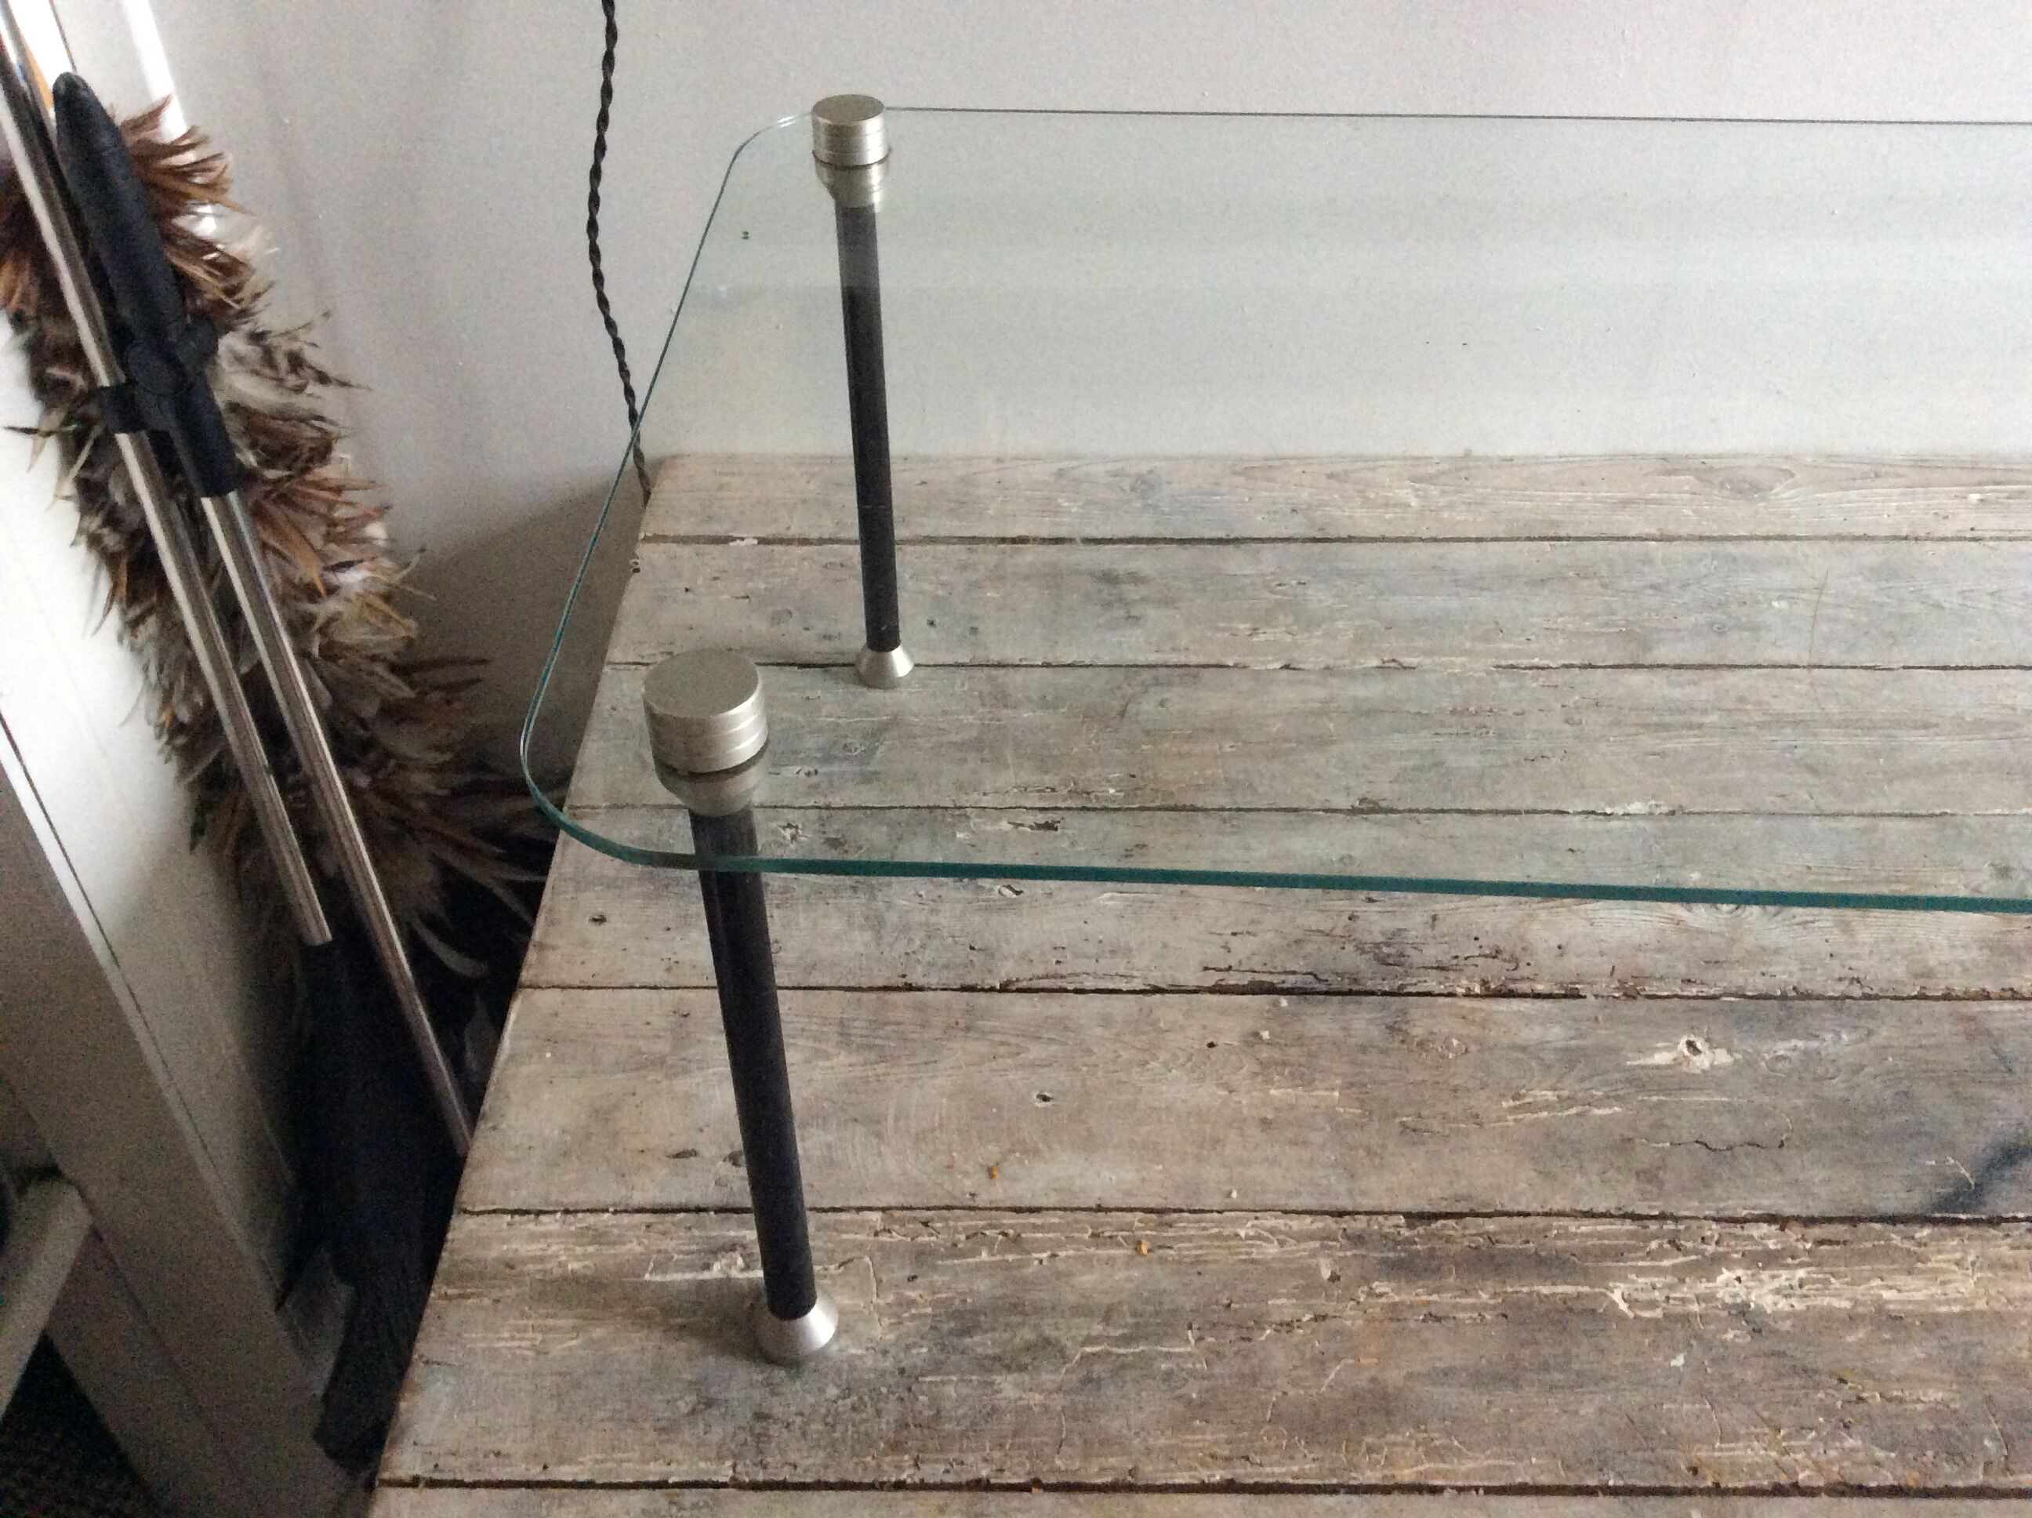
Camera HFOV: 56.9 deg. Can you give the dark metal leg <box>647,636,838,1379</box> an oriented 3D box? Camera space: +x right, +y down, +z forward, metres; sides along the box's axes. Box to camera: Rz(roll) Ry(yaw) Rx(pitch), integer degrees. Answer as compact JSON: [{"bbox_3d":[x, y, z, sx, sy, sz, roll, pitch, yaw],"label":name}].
[{"bbox_3d":[-0.114,0.132,0.829,0.043,0.420,0.043,0,40,1],"label":"dark metal leg"}]

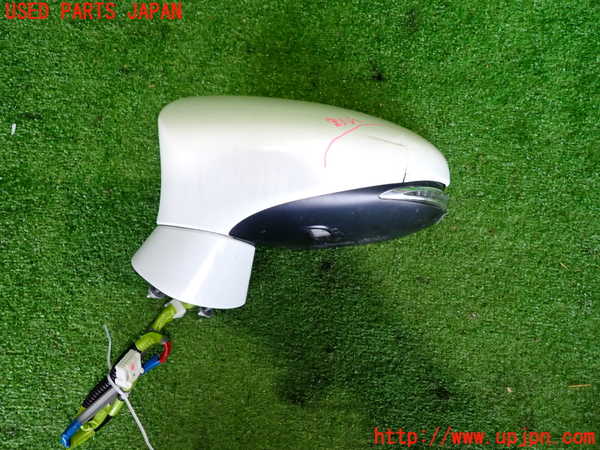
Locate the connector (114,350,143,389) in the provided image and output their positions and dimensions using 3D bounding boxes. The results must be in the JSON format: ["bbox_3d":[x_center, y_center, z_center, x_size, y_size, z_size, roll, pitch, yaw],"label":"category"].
[{"bbox_3d":[-0.171,0.145,0.433,0.014,0.025,0.026,13,116,8],"label":"connector"}]

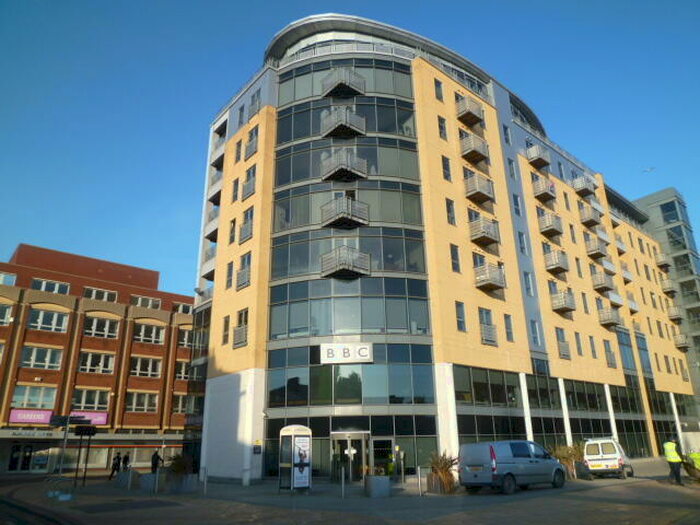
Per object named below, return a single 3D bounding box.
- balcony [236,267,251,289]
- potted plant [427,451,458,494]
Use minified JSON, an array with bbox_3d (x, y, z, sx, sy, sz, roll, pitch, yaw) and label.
[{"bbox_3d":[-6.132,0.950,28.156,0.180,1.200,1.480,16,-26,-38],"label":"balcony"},{"bbox_3d":[3.582,8.257,19.184,1.120,1.520,1.050,-1,-20,0],"label":"potted plant"}]

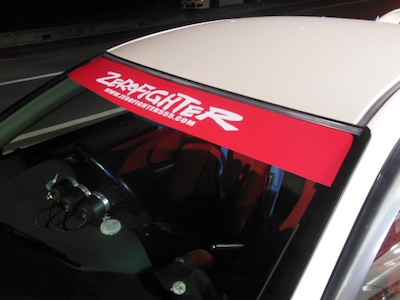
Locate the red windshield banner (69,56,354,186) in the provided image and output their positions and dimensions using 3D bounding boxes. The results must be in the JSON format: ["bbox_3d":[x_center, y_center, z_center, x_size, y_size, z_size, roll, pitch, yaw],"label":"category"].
[{"bbox_3d":[-0.111,-0.153,1.259,0.202,0.053,1.204,-42,40,-20],"label":"red windshield banner"}]

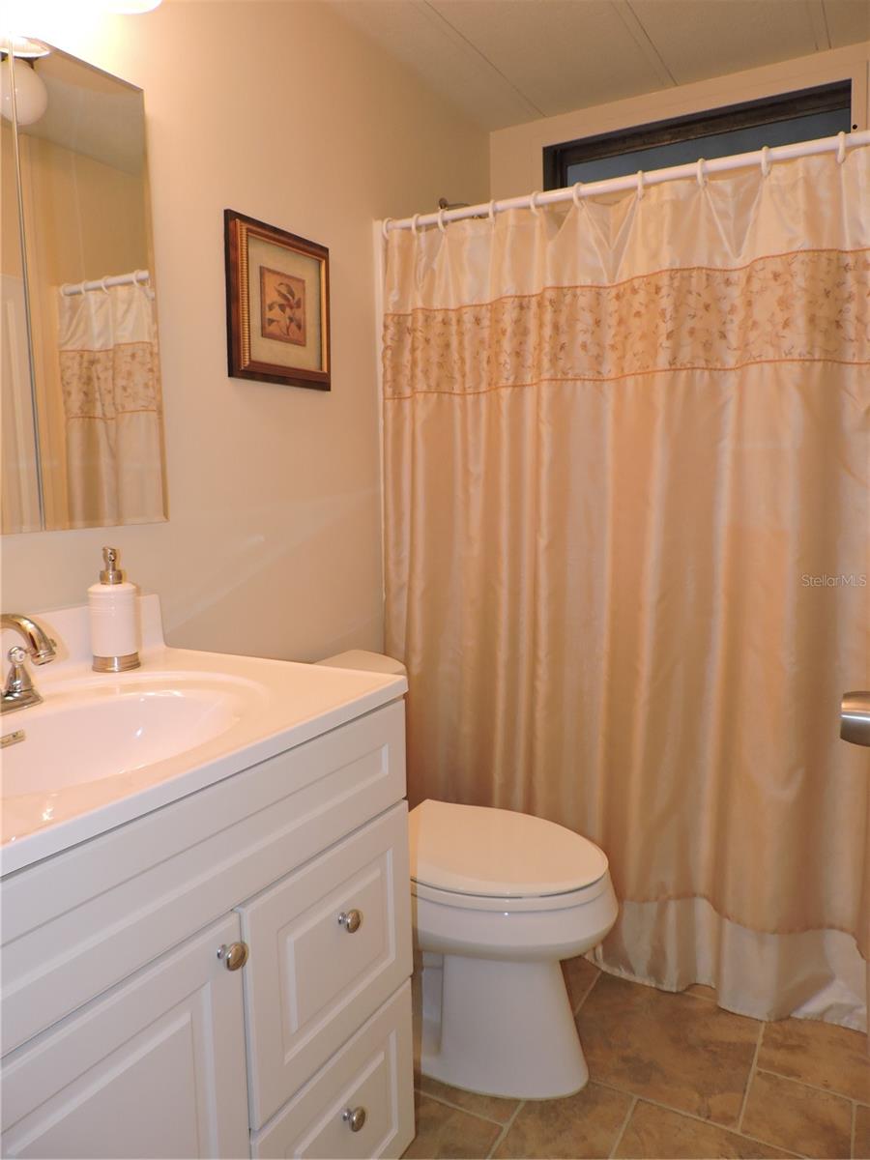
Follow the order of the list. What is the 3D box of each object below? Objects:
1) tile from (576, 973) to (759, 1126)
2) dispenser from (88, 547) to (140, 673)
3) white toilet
[{"bbox_3d":[0.481,0.985,1.712,0.370,0.010,0.365,4,9,30],"label":"tile"},{"bbox_3d":[-0.524,0.047,1.307,0.075,0.197,0.080,-5,9,-33],"label":"dispenser"},{"bbox_3d":[0.013,0.601,1.671,0.736,0.772,0.430,4,9,30],"label":"white toilet"}]

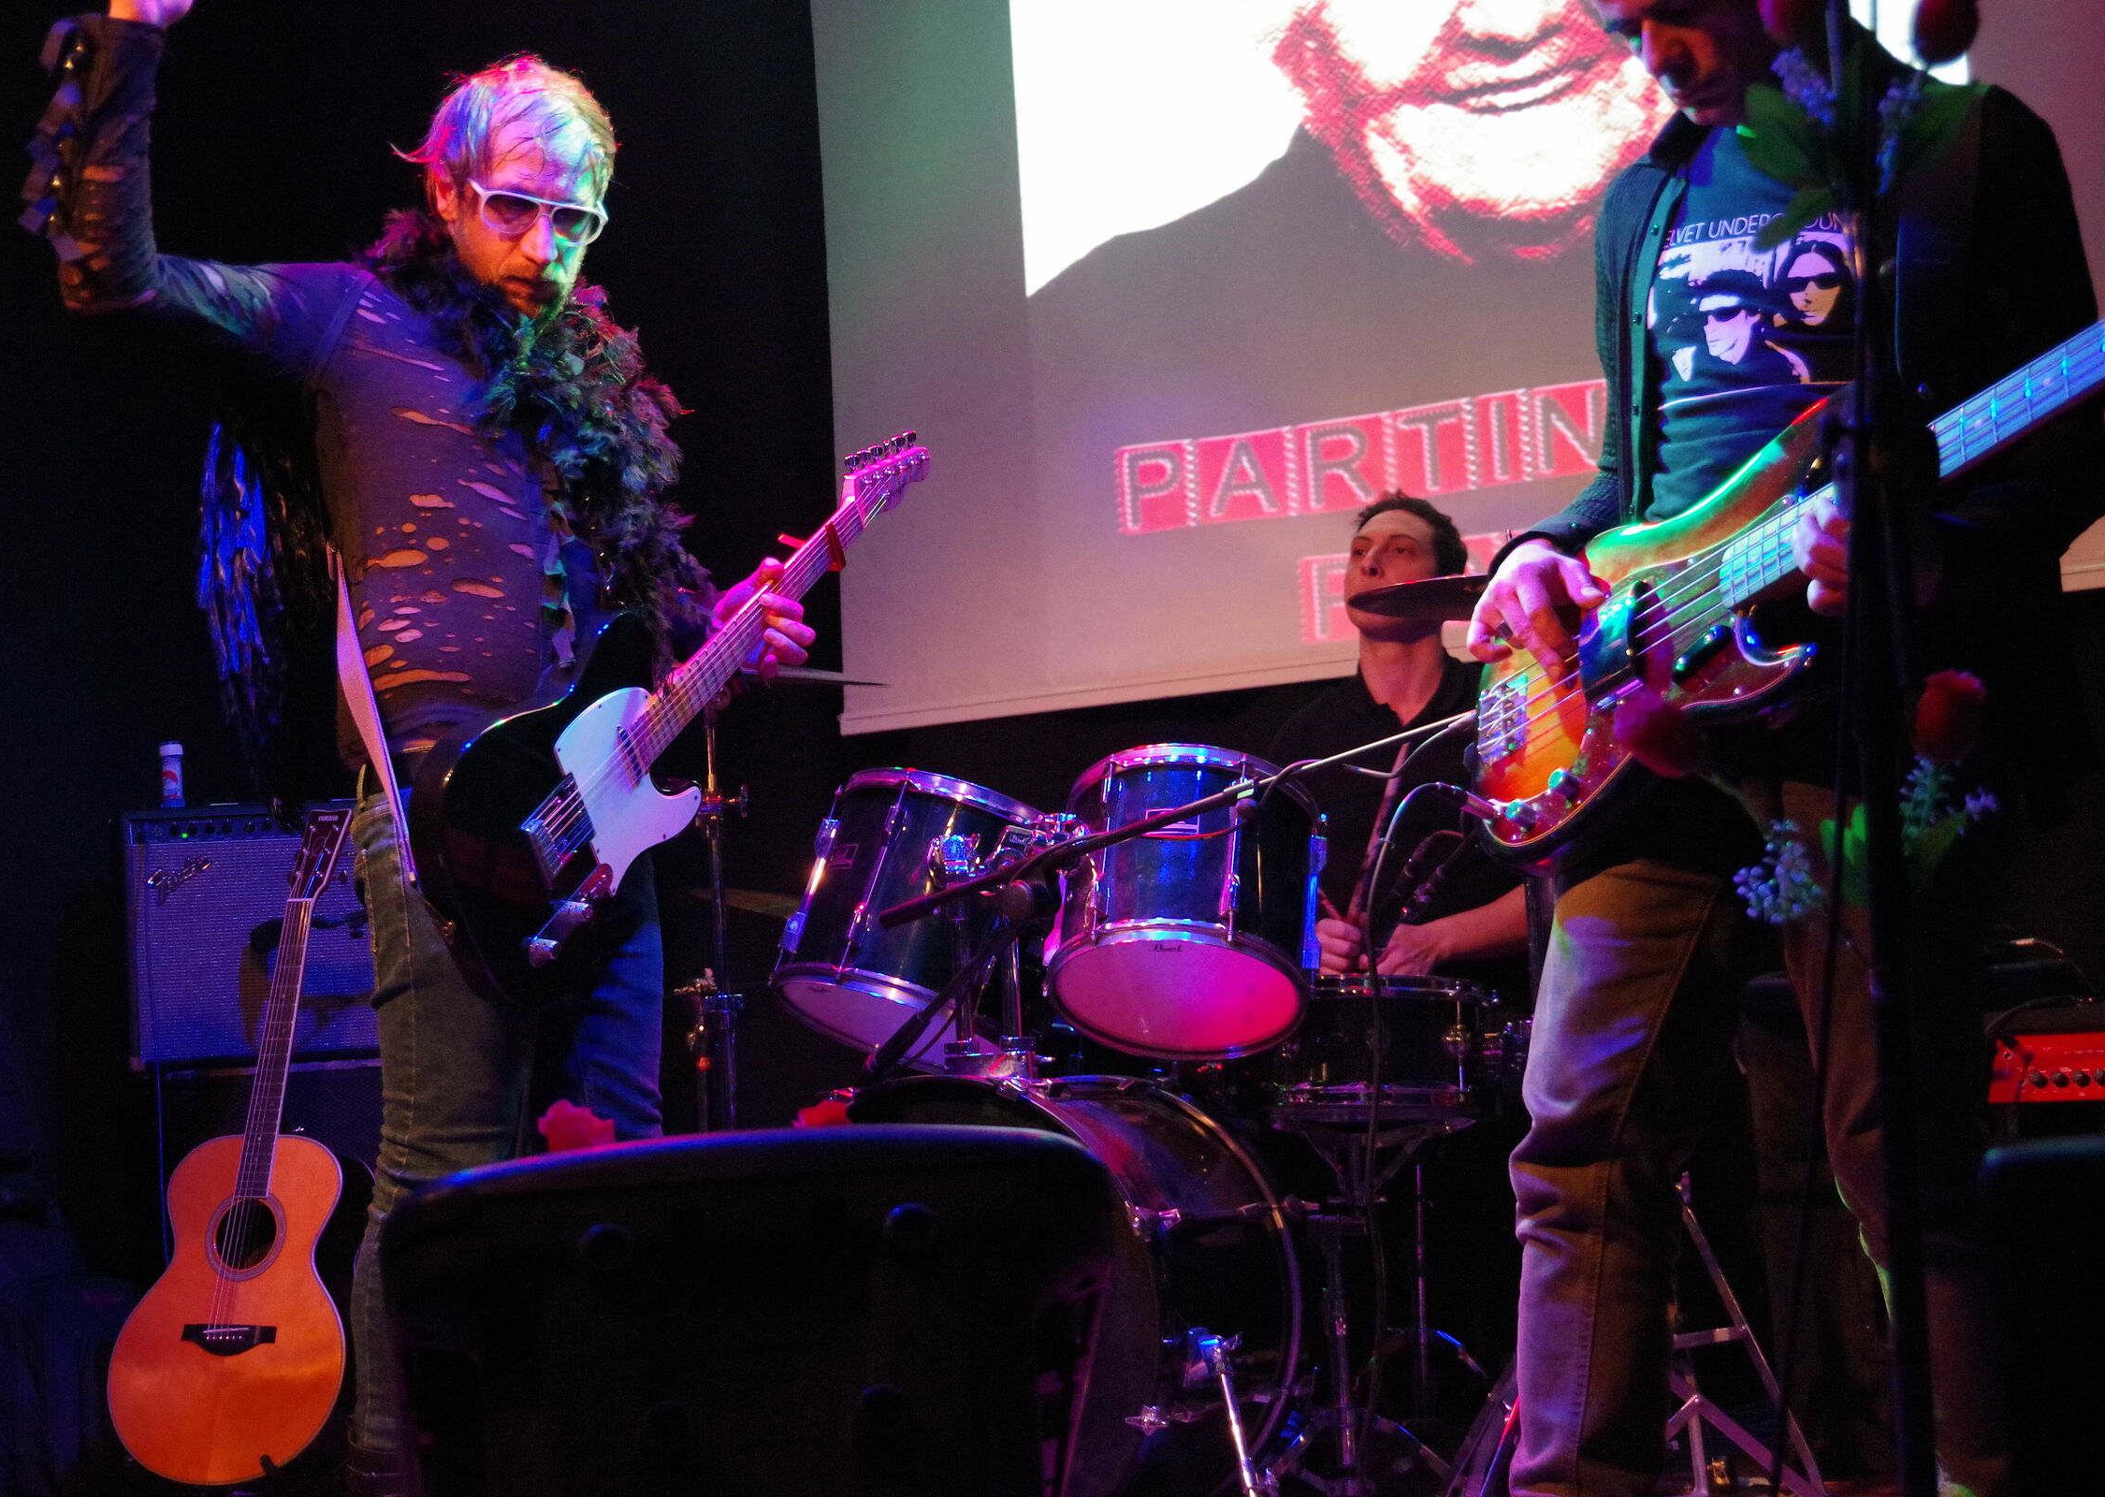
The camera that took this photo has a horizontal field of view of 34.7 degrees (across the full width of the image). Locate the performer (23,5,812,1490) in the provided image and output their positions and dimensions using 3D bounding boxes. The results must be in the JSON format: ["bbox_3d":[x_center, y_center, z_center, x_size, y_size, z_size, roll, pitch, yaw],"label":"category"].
[{"bbox_3d":[-0.665,0.070,3.600,0.760,1.800,0.550,0,-4,-45],"label":"performer"}]

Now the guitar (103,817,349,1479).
[{"bbox_3d":[-1.118,0.562,4.900,0.405,1.030,0.125,-3,-22,22],"label":"guitar"}]

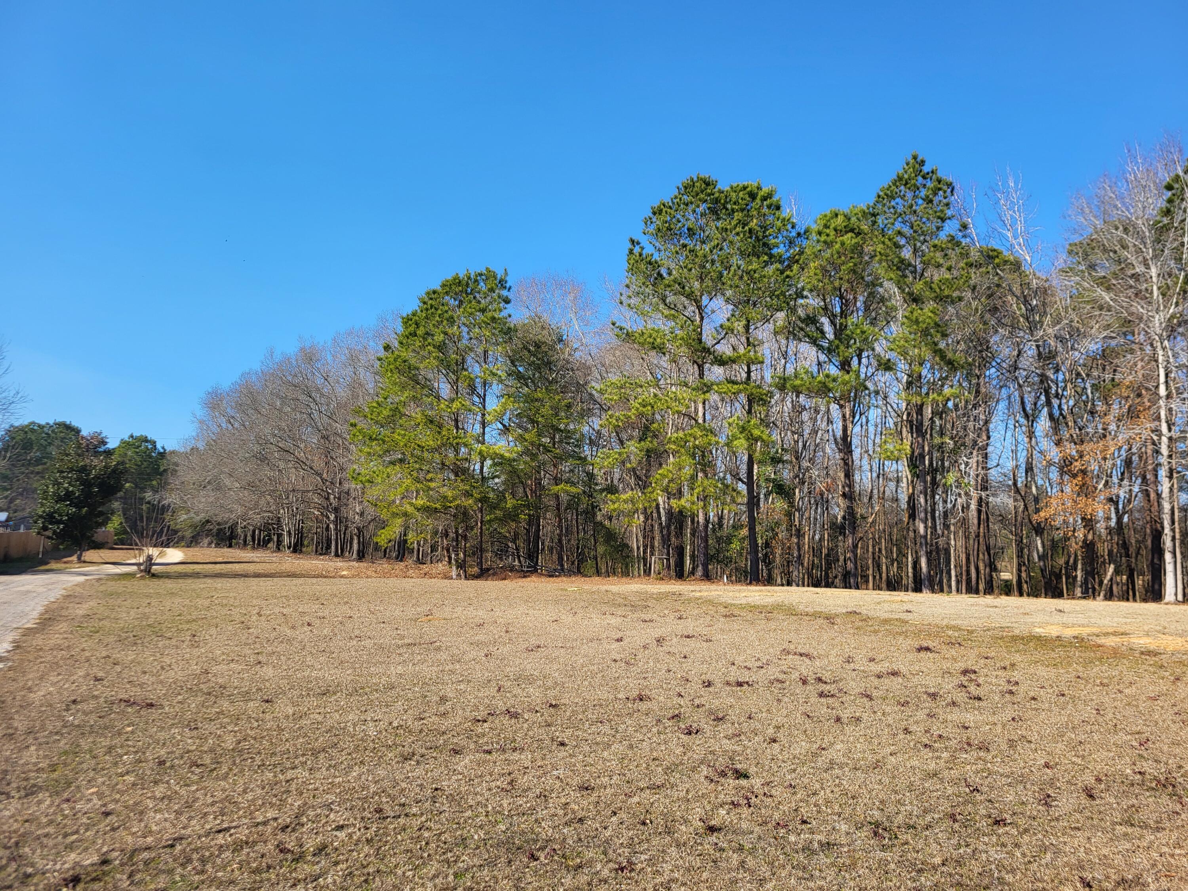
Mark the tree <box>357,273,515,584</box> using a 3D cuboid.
[{"bbox_3d":[-6.469,-0.981,35.540,6.250,12.380,5.930,0,-5,0],"label":"tree"}]

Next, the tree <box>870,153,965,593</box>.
[{"bbox_3d":[11.688,-2.784,32.198,3.790,16.020,3.970,0,-5,0],"label":"tree"}]

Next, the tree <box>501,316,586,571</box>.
[{"bbox_3d":[-2.239,-0.173,39.492,4.160,11.300,4.160,0,-5,0],"label":"tree"}]

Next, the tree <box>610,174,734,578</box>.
[{"bbox_3d":[3.184,-2.989,36.222,5.050,16.560,5.050,0,-5,0],"label":"tree"}]

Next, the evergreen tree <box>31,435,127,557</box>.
[{"bbox_3d":[-29.651,2.940,51.316,5.340,7.250,5.180,0,-5,0],"label":"evergreen tree"}]

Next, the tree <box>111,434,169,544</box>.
[{"bbox_3d":[-51.191,4.882,100.542,6.480,12.440,6.480,0,-5,0],"label":"tree"}]

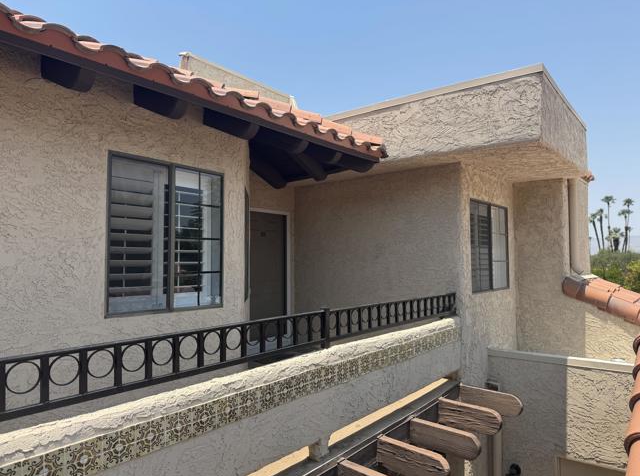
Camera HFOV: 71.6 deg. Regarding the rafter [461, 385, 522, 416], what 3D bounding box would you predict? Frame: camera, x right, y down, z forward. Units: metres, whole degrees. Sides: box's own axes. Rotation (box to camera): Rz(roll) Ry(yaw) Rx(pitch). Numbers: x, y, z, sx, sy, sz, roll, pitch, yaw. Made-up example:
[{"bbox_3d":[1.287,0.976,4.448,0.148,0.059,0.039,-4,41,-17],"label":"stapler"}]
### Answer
[{"bbox_3d":[1.947,1.885,5.087,0.665,0.232,0.092,-2,-3,39],"label":"rafter"}]

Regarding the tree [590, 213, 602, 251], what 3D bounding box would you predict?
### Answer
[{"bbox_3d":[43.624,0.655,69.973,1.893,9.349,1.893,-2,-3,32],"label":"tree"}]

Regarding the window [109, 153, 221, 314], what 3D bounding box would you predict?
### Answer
[{"bbox_3d":[-1.226,-0.006,3.666,0.070,1.225,1.065,-2,-3,39],"label":"window"}]

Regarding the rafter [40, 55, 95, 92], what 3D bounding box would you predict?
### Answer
[{"bbox_3d":[-1.566,-1.009,2.758,0.600,0.145,0.090,25,14,37],"label":"rafter"}]

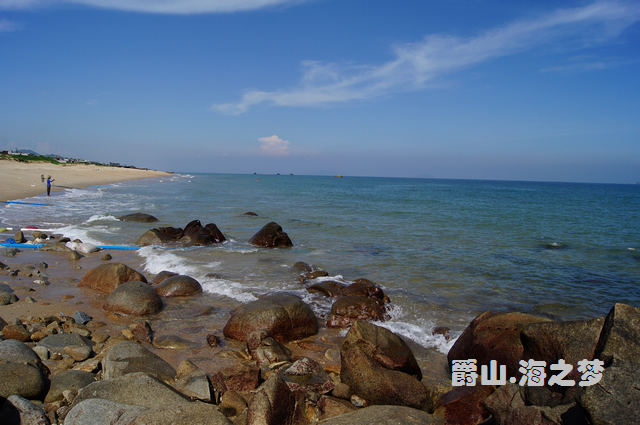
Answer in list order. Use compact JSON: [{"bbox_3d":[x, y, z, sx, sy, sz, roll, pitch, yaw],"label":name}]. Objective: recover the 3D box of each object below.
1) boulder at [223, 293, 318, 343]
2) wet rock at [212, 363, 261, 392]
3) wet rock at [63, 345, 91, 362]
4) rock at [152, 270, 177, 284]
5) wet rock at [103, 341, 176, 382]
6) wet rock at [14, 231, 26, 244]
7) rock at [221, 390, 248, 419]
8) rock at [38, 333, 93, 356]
[{"bbox_3d":[-0.680,1.396,6.728,1.327,0.509,0.995,1,4,-6],"label":"boulder"},{"bbox_3d":[-0.796,1.562,4.581,0.459,0.201,0.322,1,4,-10],"label":"wet rock"},{"bbox_3d":[-2.566,1.485,5.091,0.297,0.148,0.250,-1,5,-27],"label":"wet rock"},{"bbox_3d":[-3.019,1.280,9.436,0.525,0.243,0.394,0,5,-18],"label":"rock"},{"bbox_3d":[-1.866,1.498,4.925,0.760,0.364,0.600,0,5,-21],"label":"wet rock"},{"bbox_3d":[-8.548,0.706,13.652,0.314,0.355,0.267,-1,5,-32],"label":"wet rock"},{"bbox_3d":[-0.715,1.589,4.020,0.235,0.178,0.212,1,4,-10],"label":"rock"},{"bbox_3d":[-2.805,1.461,5.300,0.530,0.200,0.450,-1,5,-28],"label":"rock"}]

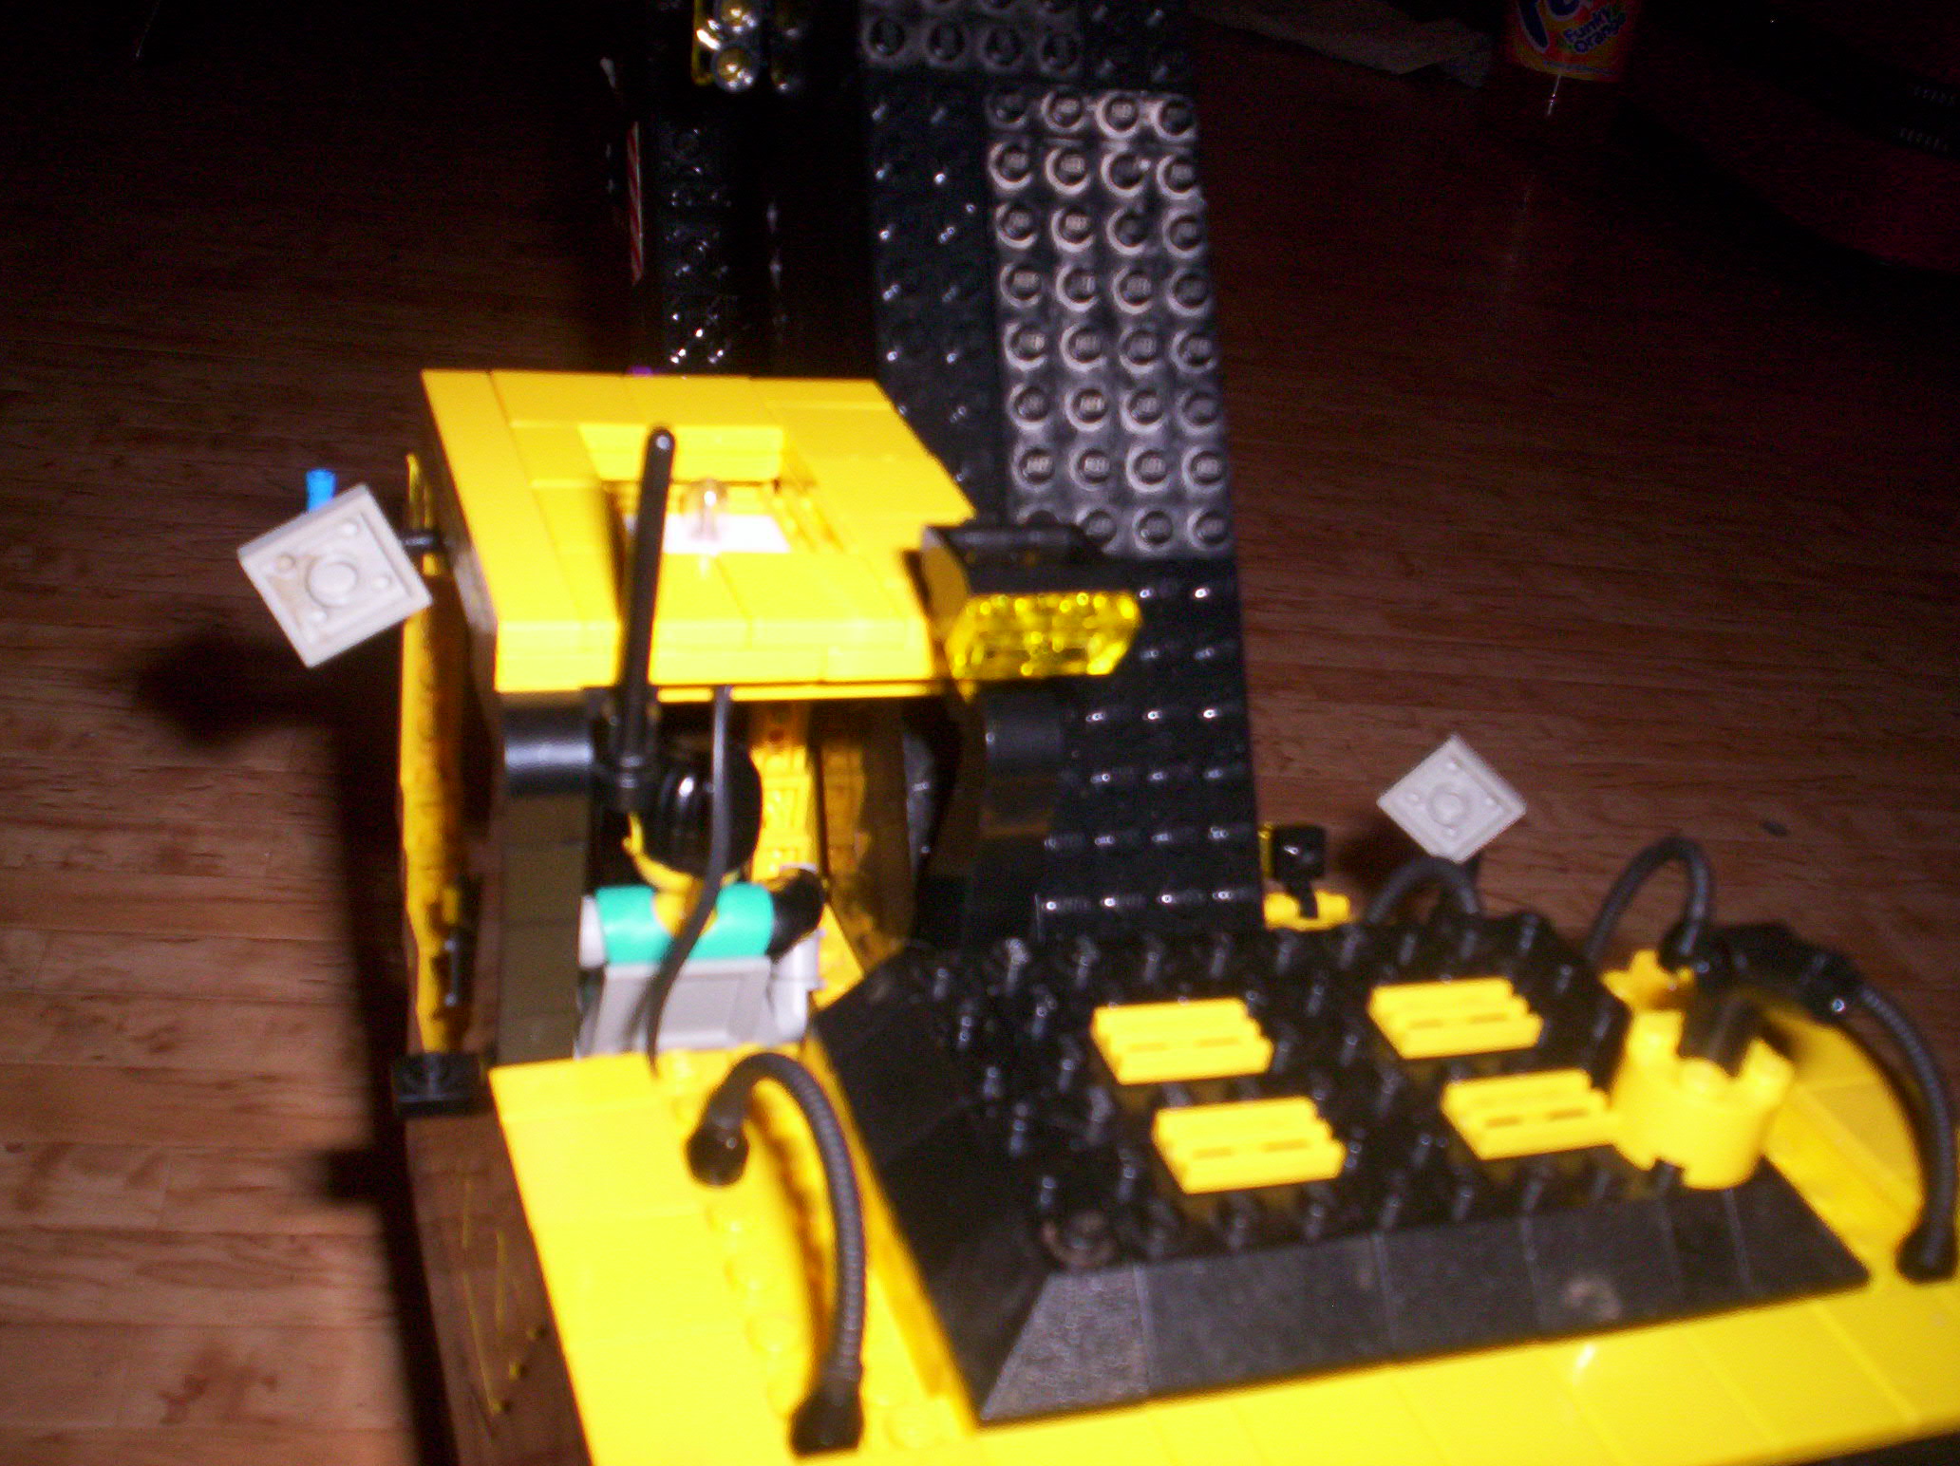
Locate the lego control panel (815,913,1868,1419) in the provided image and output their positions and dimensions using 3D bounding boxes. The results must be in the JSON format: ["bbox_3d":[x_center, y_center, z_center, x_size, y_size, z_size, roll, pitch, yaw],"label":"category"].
[{"bbox_3d":[0.037,0.039,0.215,0.096,0.011,0.056,-2,31,-20],"label":"lego control panel"}]

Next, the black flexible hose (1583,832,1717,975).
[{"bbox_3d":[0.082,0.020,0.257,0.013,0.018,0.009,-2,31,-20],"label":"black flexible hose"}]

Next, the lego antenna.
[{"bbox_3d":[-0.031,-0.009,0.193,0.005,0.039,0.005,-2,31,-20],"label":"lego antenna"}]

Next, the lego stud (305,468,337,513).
[{"bbox_3d":[-0.077,-0.029,0.246,0.004,0.006,0.004,-2,31,-20],"label":"lego stud"}]

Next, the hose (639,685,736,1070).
[{"bbox_3d":[-0.028,0.015,0.207,0.008,0.043,0.006,-2,31,-20],"label":"hose"}]

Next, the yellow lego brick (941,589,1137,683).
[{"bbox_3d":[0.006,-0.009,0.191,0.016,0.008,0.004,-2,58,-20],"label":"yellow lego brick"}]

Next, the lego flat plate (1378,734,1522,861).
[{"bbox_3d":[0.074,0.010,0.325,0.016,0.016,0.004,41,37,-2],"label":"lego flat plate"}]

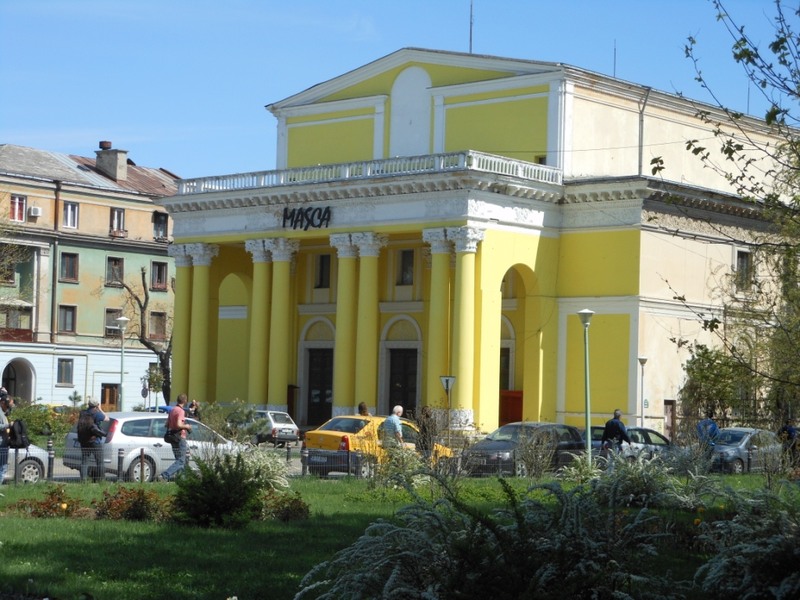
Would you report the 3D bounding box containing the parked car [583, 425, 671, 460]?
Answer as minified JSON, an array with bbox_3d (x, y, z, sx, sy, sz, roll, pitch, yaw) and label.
[{"bbox_3d":[6.396,4.186,48.504,1.720,1.420,4.250,-1,-5,39],"label":"parked car"}]

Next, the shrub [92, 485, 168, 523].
[{"bbox_3d":[-3.598,2.732,23.674,0.978,0.408,0.800,2,-4,0],"label":"shrub"}]

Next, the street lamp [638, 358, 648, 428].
[{"bbox_3d":[10.632,4.617,76.880,0.400,4.240,0.400,2,-4,0],"label":"street lamp"}]

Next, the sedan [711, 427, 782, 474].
[{"bbox_3d":[10.013,4.497,52.102,1.720,1.450,4.300,-1,-5,40],"label":"sedan"}]

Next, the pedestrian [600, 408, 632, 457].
[{"bbox_3d":[5.677,3.756,46.054,0.700,1.760,0.450,0,-4,30],"label":"pedestrian"}]

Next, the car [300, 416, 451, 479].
[{"bbox_3d":[-0.434,3.636,43.558,1.740,1.520,4.250,-2,-5,44],"label":"car"}]

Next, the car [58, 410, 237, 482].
[{"bbox_3d":[-4.862,3.154,37.569,4.450,1.490,1.840,5,-5,-40],"label":"car"}]

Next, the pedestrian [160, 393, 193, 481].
[{"bbox_3d":[-4.445,2.740,34.890,0.600,1.743,0.520,4,-4,-32],"label":"pedestrian"}]

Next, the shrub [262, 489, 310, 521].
[{"bbox_3d":[-1.623,2.896,25.113,0.660,0.440,0.600,2,-3,0],"label":"shrub"}]

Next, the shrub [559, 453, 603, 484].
[{"bbox_3d":[4.164,3.865,40.522,0.950,0.720,0.900,2,-3,0],"label":"shrub"}]

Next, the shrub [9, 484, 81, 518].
[{"bbox_3d":[-4.803,2.710,23.772,0.931,0.396,0.800,2,-4,0],"label":"shrub"}]

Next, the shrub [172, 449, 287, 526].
[{"bbox_3d":[-2.265,2.478,23.331,1.450,1.020,1.250,2,-3,0],"label":"shrub"}]

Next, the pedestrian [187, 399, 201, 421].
[{"bbox_3d":[-7.512,4.525,64.051,0.500,1.680,0.400,-1,-4,37],"label":"pedestrian"}]

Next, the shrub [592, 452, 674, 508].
[{"bbox_3d":[4.138,3.162,31.130,1.350,0.980,1.200,2,-3,0],"label":"shrub"}]

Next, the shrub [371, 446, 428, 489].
[{"bbox_3d":[-0.010,3.403,36.026,1.150,0.850,1.050,2,-3,0],"label":"shrub"}]

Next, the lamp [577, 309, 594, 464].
[{"bbox_3d":[4.514,2.269,41.948,0.420,4.110,0.420,-1,-4,0],"label":"lamp"}]

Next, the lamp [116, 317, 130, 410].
[{"bbox_3d":[-7.983,2.512,50.622,0.410,4.000,0.410,2,-3,0],"label":"lamp"}]

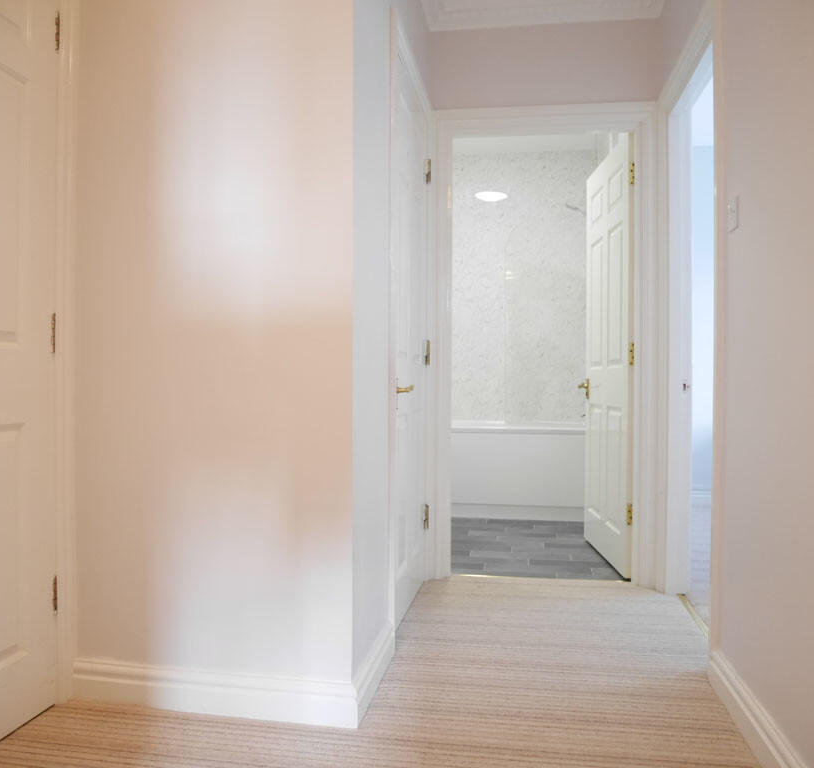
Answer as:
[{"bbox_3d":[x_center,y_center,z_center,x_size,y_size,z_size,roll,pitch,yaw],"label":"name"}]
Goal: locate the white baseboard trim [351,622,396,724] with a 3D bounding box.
[{"bbox_3d":[-0.091,0.840,2.107,0.020,0.104,0.530,0,0,9],"label":"white baseboard trim"}]

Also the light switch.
[{"bbox_3d":[0.909,-0.475,1.987,0.012,0.086,0.086,0,0,9],"label":"light switch"}]

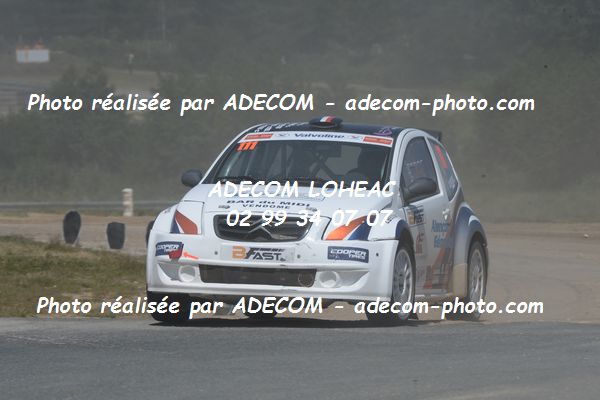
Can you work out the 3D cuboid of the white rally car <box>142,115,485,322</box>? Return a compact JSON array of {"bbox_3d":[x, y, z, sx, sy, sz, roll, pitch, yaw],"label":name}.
[{"bbox_3d":[0.150,0.130,44.600,1.780,1.460,3.680,1,0,14],"label":"white rally car"}]

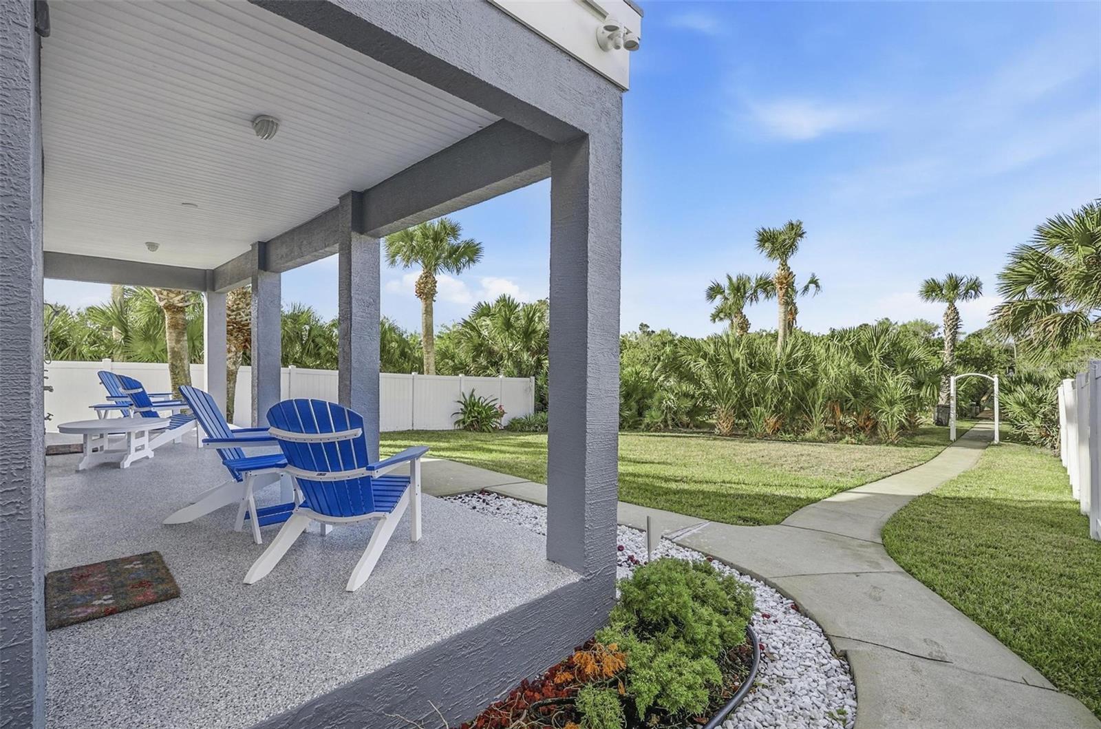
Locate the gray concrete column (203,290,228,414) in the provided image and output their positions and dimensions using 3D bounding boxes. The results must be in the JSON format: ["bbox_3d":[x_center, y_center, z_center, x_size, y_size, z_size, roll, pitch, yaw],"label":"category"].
[{"bbox_3d":[-6.615,-0.244,9.636,0.314,2.370,0.314,2,1,45],"label":"gray concrete column"}]

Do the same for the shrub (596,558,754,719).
[{"bbox_3d":[0.636,1.248,2.442,0.820,0.470,0.820,1,1,11],"label":"shrub"}]

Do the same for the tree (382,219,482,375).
[{"bbox_3d":[-4.228,-1.489,17.482,3.400,7.651,3.300,0,1,-14],"label":"tree"}]

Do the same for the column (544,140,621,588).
[{"bbox_3d":[0.192,-0.052,2.775,0.284,2.355,0.284,1,1,45],"label":"column"}]

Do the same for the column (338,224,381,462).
[{"bbox_3d":[-1.939,-0.145,4.979,0.314,2.441,0.314,2,1,45],"label":"column"}]

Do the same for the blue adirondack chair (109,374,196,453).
[{"bbox_3d":[-4.811,0.552,6.000,0.776,0.948,0.794,1,1,30],"label":"blue adirondack chair"}]

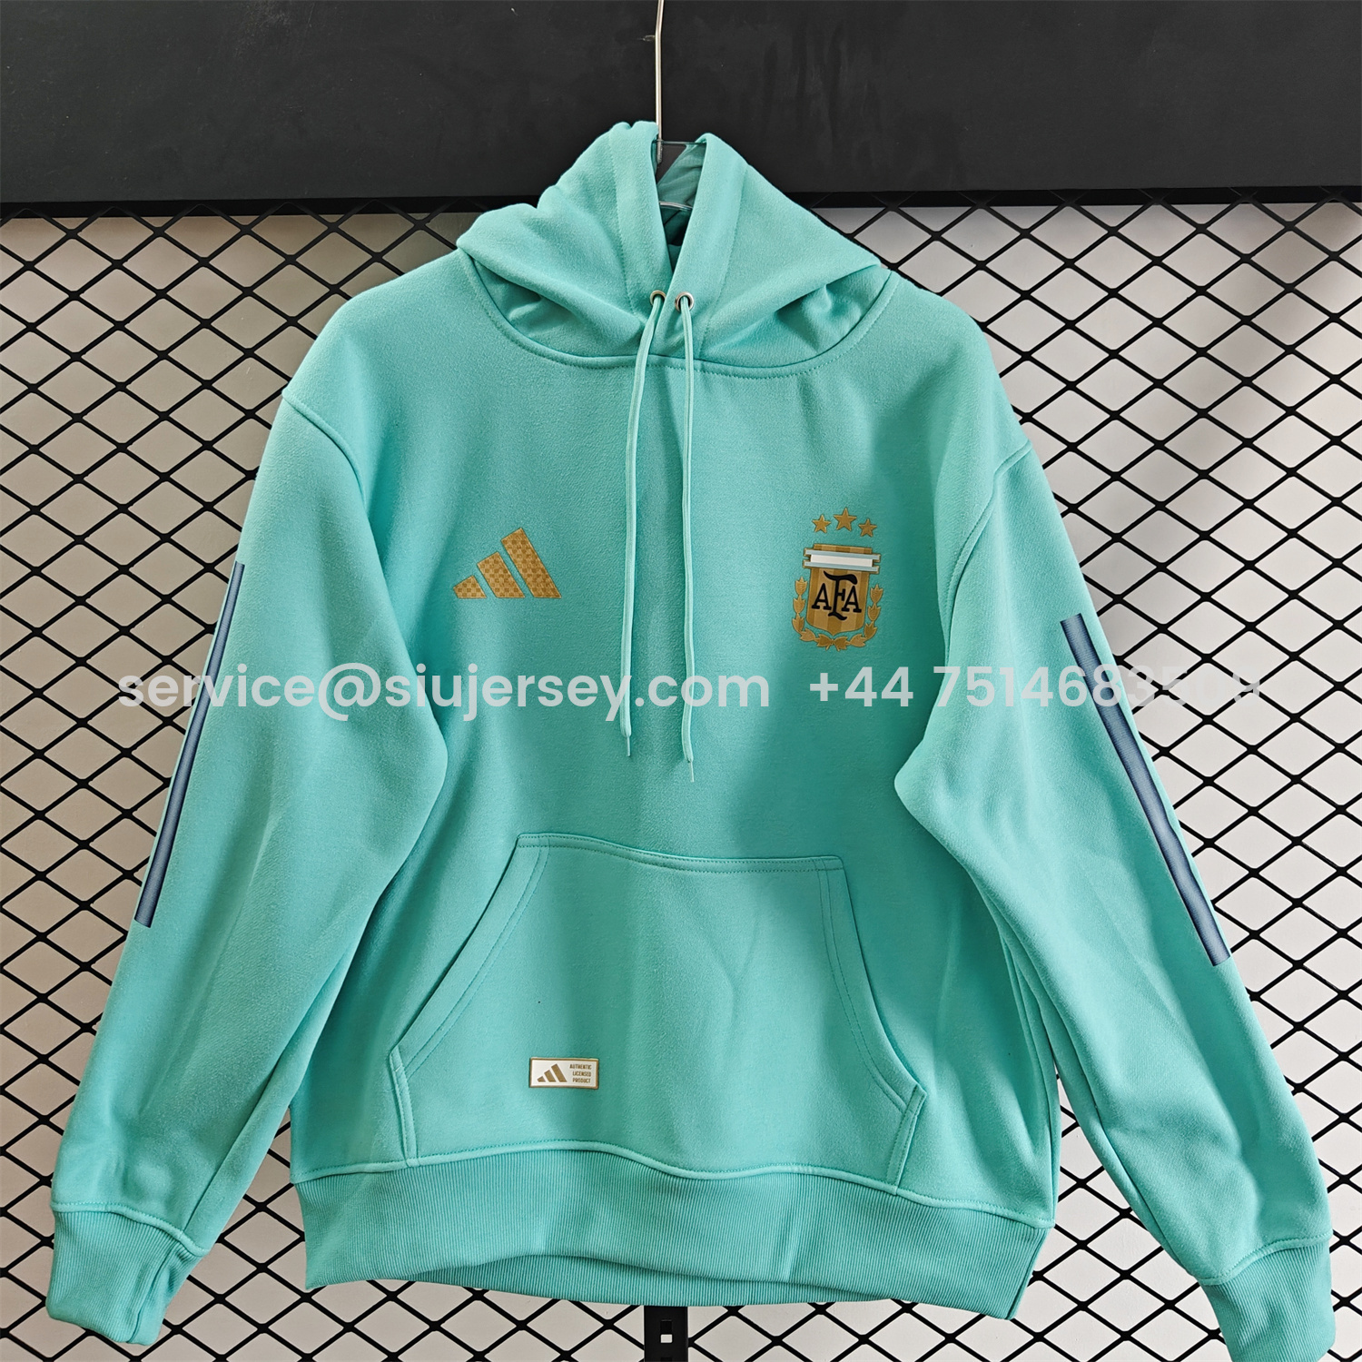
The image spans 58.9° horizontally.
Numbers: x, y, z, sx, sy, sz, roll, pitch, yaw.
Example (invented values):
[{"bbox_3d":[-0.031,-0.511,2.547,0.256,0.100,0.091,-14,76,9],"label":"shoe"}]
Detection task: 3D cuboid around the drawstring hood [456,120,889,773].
[{"bbox_3d":[-0.006,-0.165,0.880,0.310,0.450,0.150,2,0,0],"label":"drawstring hood"}]

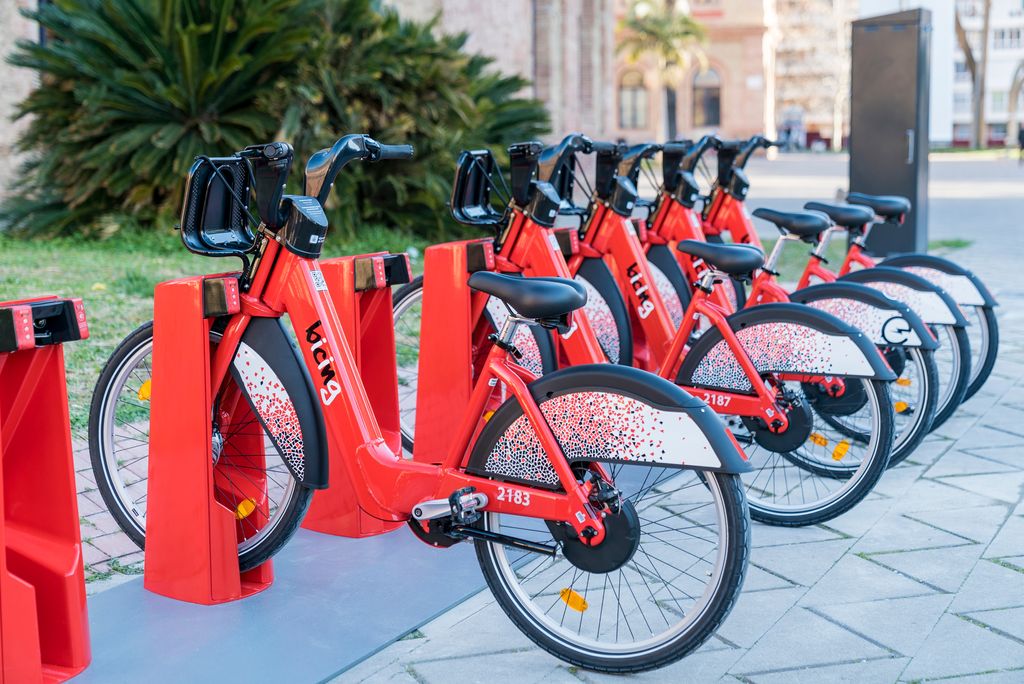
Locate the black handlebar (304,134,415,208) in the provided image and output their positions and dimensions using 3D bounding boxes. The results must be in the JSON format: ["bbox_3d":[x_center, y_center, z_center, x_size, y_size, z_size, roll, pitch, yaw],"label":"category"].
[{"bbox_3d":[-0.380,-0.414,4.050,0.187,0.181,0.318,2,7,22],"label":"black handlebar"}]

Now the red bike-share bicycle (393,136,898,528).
[{"bbox_3d":[0.310,-0.058,5.194,1.788,1.170,0.677,3,8,30],"label":"red bike-share bicycle"}]

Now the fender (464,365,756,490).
[{"bbox_3d":[0.196,0.178,3.582,0.678,0.276,0.101,3,8,30],"label":"fender"}]

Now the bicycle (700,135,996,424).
[{"bbox_3d":[1.200,-0.302,7.208,1.788,1.170,0.677,3,8,30],"label":"bicycle"}]

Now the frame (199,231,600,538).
[{"bbox_3d":[-0.260,0.083,3.835,1.167,0.667,0.172,3,8,30],"label":"frame"}]

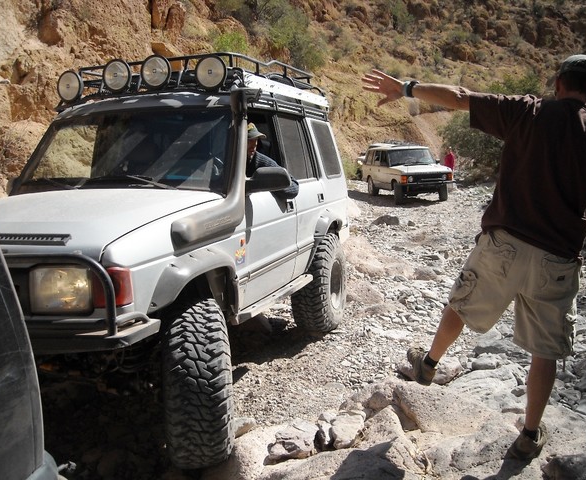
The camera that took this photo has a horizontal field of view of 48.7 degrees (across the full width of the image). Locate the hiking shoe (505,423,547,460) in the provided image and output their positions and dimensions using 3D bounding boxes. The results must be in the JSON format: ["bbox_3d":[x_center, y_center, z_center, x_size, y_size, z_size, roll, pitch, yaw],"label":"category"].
[{"bbox_3d":[1.064,0.921,2.930,0.110,0.125,0.290,4,9,36],"label":"hiking shoe"}]

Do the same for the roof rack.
[{"bbox_3d":[-0.672,-1.213,5.422,1.320,0.340,2.560,0,7,17],"label":"roof rack"}]

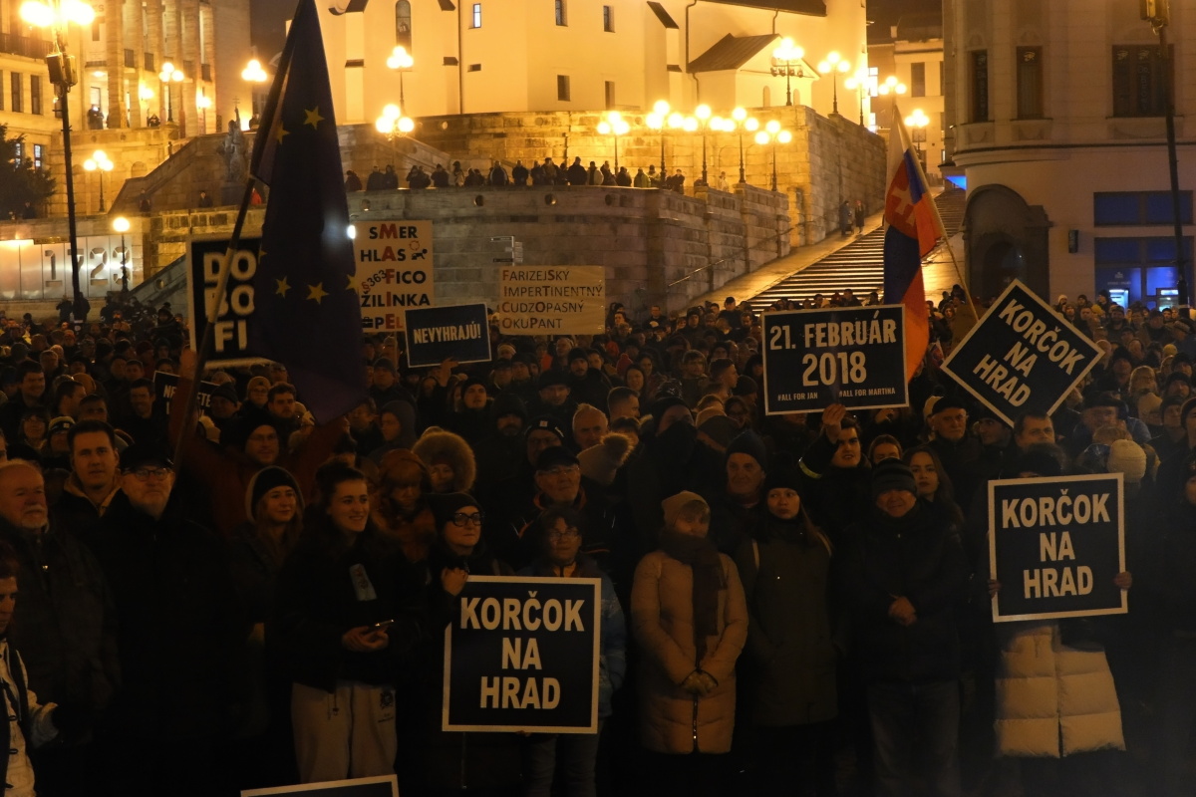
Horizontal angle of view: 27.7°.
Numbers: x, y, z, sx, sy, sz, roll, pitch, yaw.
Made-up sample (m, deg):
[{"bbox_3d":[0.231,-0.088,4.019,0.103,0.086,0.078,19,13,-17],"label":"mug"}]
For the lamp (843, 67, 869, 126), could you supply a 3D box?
[{"bbox_3d":[13.806,-15.737,127.000,1.400,2.950,0.480,-1,3,13],"label":"lamp"}]

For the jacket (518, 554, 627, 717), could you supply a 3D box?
[{"bbox_3d":[-0.103,0.966,9.850,0.460,0.680,0.320,-1,2,-2],"label":"jacket"}]

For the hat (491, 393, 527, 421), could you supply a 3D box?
[{"bbox_3d":[-0.531,0.054,14.600,0.205,0.190,0.220,-1,3,-6],"label":"hat"}]

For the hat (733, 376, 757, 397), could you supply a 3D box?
[{"bbox_3d":[1.137,-0.096,18.700,0.220,0.165,0.200,-1,3,0],"label":"hat"}]

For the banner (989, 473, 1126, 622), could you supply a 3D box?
[{"bbox_3d":[1.976,0.640,10.400,0.610,0.610,0.020,-3,2,-7],"label":"banner"}]

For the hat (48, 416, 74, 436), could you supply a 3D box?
[{"bbox_3d":[-3.494,0.185,15.800,0.190,0.135,0.220,-3,3,-30],"label":"hat"}]

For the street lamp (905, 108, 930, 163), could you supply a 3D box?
[{"bbox_3d":[18.499,-15.162,140.000,1.400,2.950,0.480,-1,3,13],"label":"street lamp"}]

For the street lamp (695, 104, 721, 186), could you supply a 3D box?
[{"bbox_3d":[3.870,-9.169,88.000,1.400,2.950,0.480,-1,3,13],"label":"street lamp"}]

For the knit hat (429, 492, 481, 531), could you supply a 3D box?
[{"bbox_3d":[-0.578,0.453,9.800,0.190,0.170,0.240,-3,3,-31],"label":"knit hat"}]

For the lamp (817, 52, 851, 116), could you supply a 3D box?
[{"bbox_3d":[11.581,-15.350,118.000,1.400,2.950,0.480,-1,3,13],"label":"lamp"}]

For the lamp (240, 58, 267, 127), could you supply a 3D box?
[{"bbox_3d":[-15.858,-14.155,112.000,1.200,3.100,0.900,-1,2,0],"label":"lamp"}]

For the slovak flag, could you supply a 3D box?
[{"bbox_3d":[2.146,-1.034,16.500,0.420,1.850,0.350,-1,3,7],"label":"slovak flag"}]

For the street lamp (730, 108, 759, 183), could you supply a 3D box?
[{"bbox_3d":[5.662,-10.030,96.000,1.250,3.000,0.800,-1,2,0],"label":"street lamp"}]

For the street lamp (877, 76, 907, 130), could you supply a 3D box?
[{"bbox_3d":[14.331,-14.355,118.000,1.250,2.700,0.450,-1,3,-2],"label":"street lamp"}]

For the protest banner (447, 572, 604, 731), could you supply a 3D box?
[{"bbox_3d":[-0.338,1.132,10.700,0.686,0.686,0.012,1,3,-1],"label":"protest banner"}]

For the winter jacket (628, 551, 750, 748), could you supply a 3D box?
[{"bbox_3d":[0.412,1.141,10.950,0.525,0.920,0.340,-1,3,-7],"label":"winter jacket"}]

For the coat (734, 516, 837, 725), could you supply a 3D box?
[{"bbox_3d":[0.860,1.024,11.100,0.475,0.940,0.310,-1,3,6],"label":"coat"}]

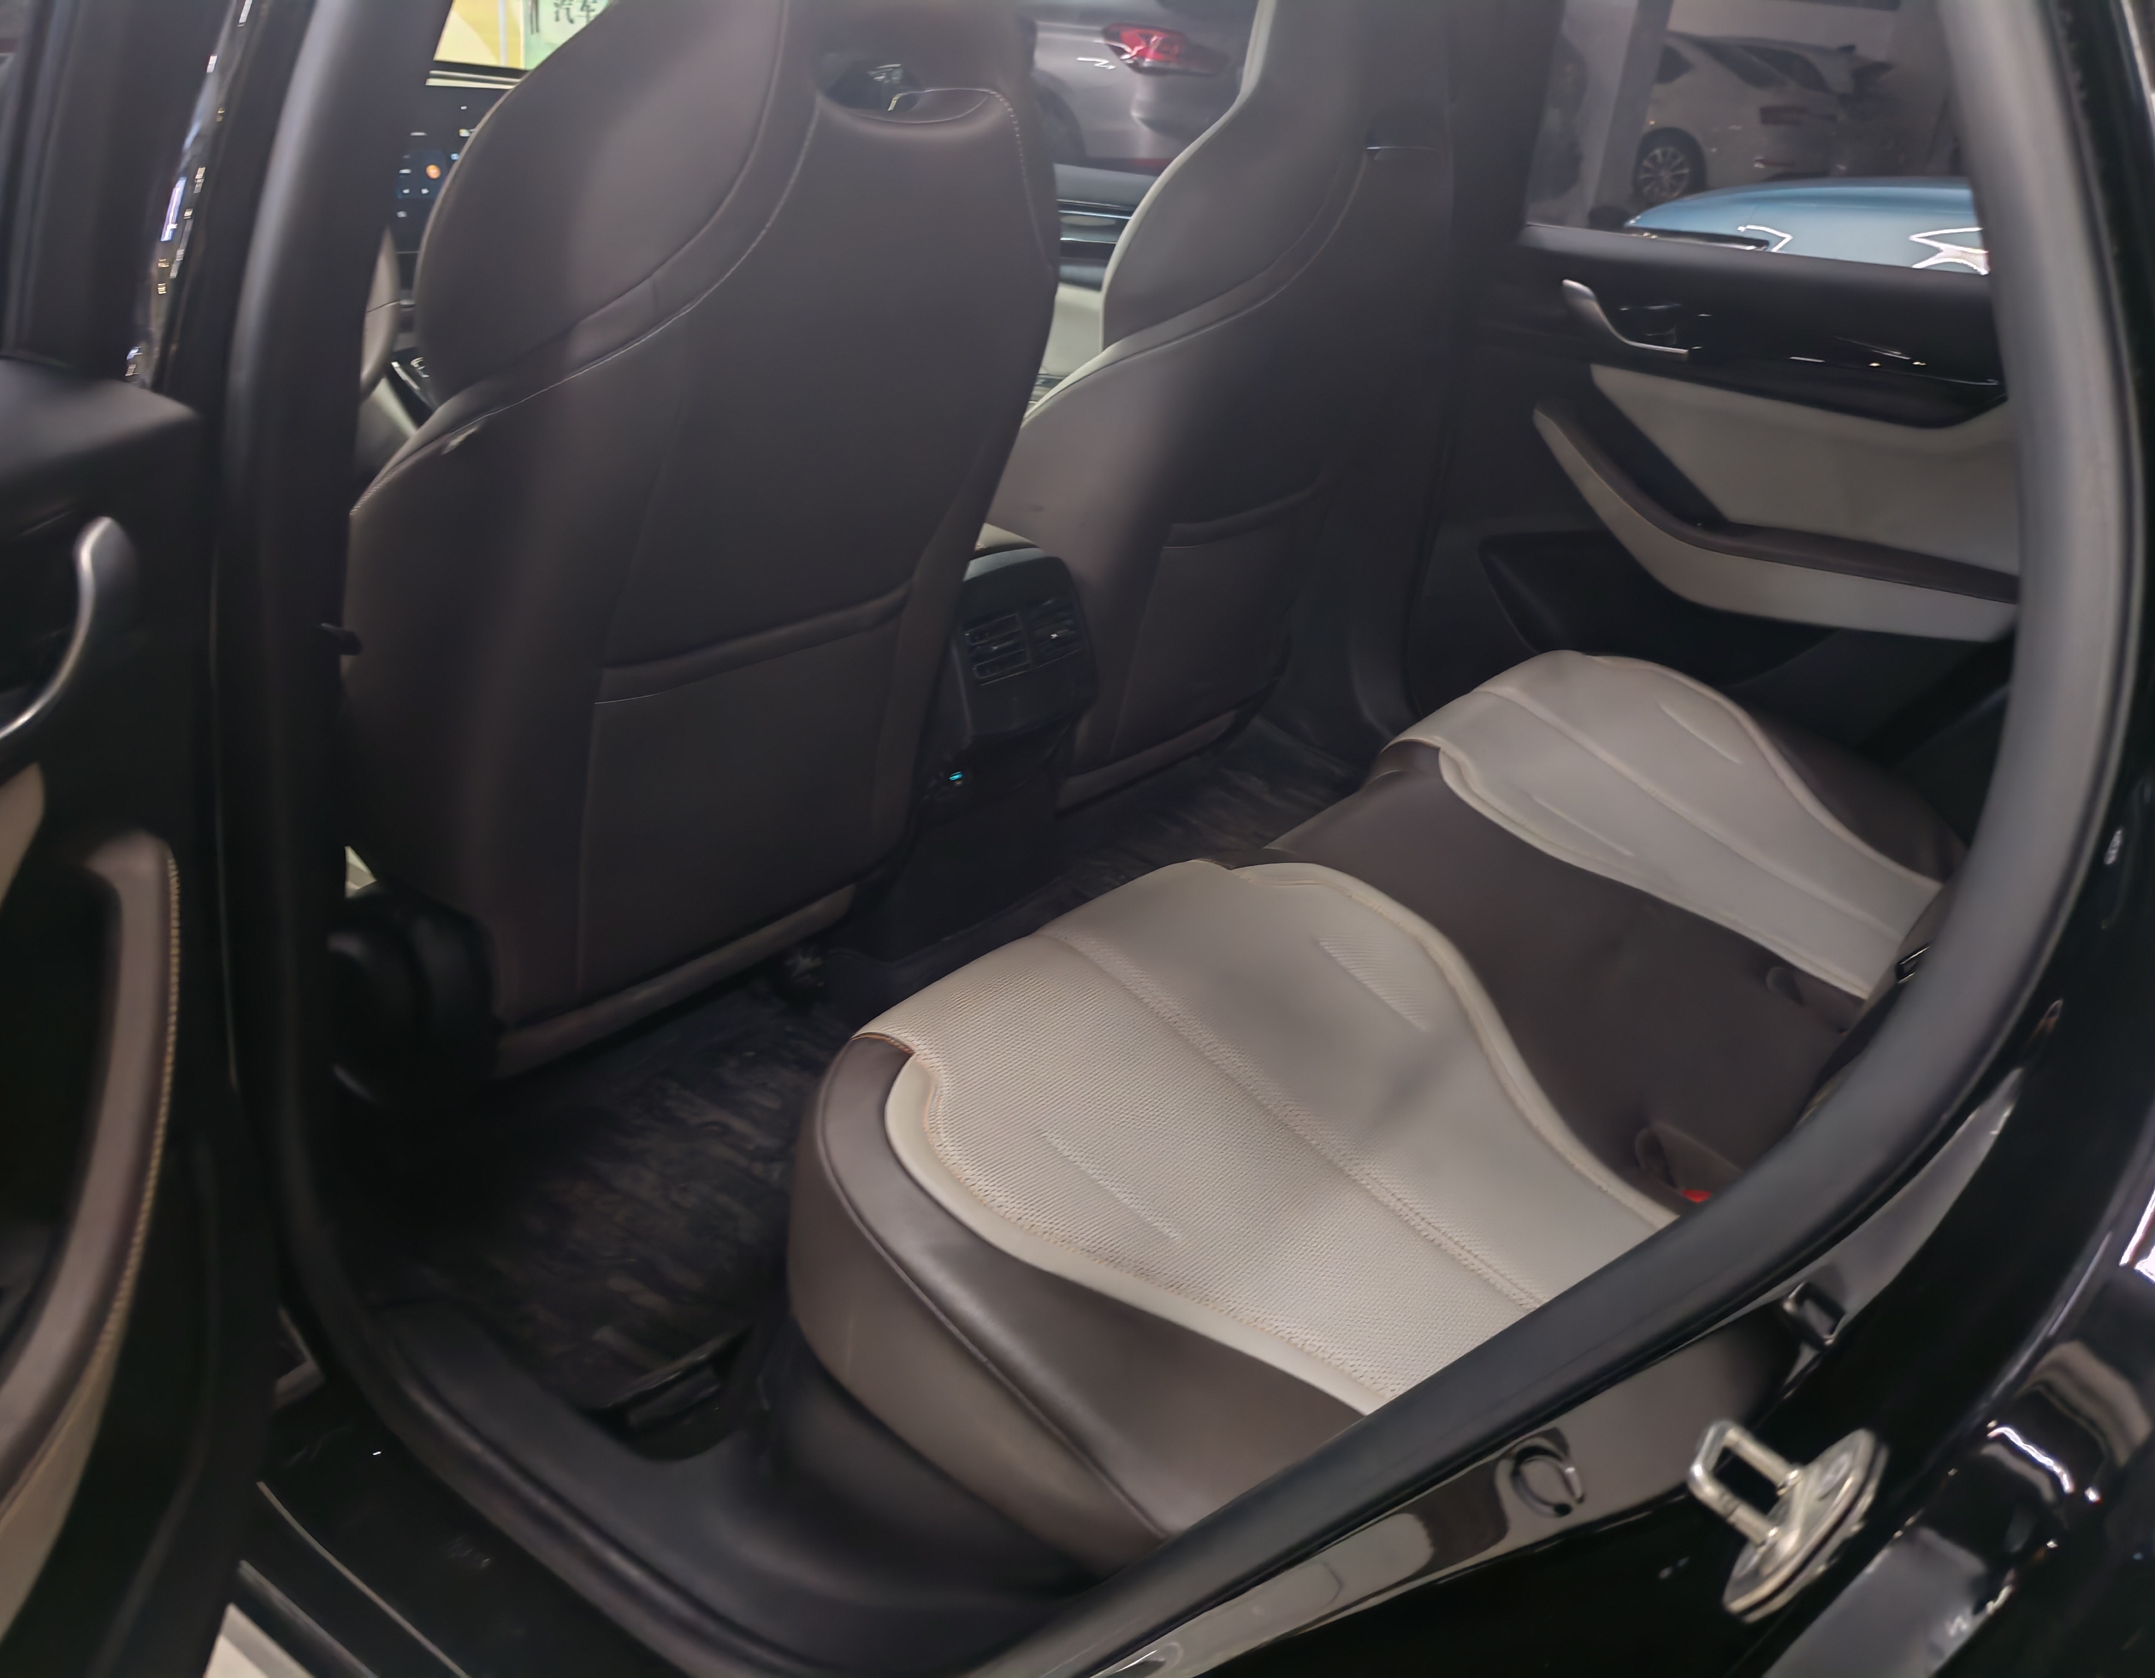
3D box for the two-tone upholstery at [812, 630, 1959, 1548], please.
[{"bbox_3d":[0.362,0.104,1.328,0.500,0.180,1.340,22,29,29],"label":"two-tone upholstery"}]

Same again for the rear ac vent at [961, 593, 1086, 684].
[{"bbox_3d":[-0.053,-0.174,1.535,0.030,0.053,0.158,-3,15,38],"label":"rear ac vent"}]

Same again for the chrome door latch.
[{"bbox_3d":[0.192,0.185,0.495,0.035,0.074,0.048,29,31,17],"label":"chrome door latch"}]

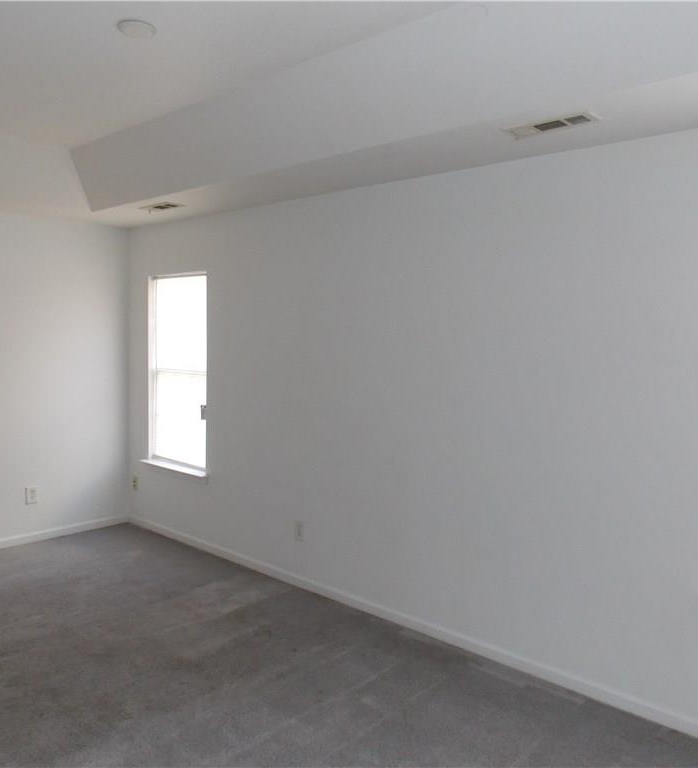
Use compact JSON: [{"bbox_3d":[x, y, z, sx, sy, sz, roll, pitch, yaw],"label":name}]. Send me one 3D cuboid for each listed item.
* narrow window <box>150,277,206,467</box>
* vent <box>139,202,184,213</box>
[{"bbox_3d":[-1.273,-0.090,5.170,0.766,1.461,0.090,5,5,42],"label":"narrow window"},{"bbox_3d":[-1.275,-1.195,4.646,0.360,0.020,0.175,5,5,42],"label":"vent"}]

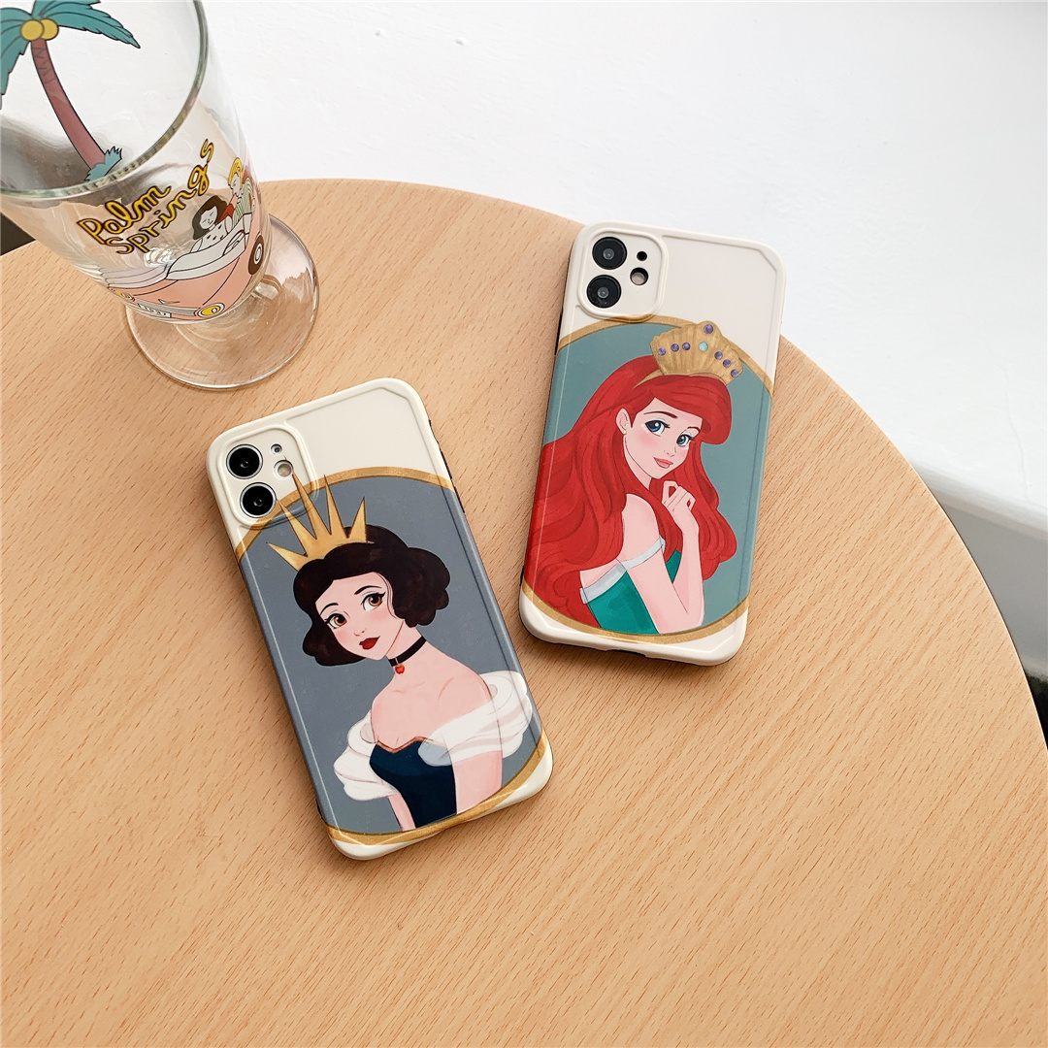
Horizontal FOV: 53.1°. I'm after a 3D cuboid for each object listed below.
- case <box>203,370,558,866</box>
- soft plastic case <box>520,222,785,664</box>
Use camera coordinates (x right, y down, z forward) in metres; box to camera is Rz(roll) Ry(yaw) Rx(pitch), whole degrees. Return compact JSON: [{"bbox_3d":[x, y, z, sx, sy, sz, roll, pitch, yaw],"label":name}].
[{"bbox_3d":[-0.050,0.029,0.358,0.078,0.012,0.153,-20,82,-4],"label":"case"},{"bbox_3d":[0.047,-0.031,0.369,0.078,0.012,0.153,9,81,0],"label":"soft plastic case"}]

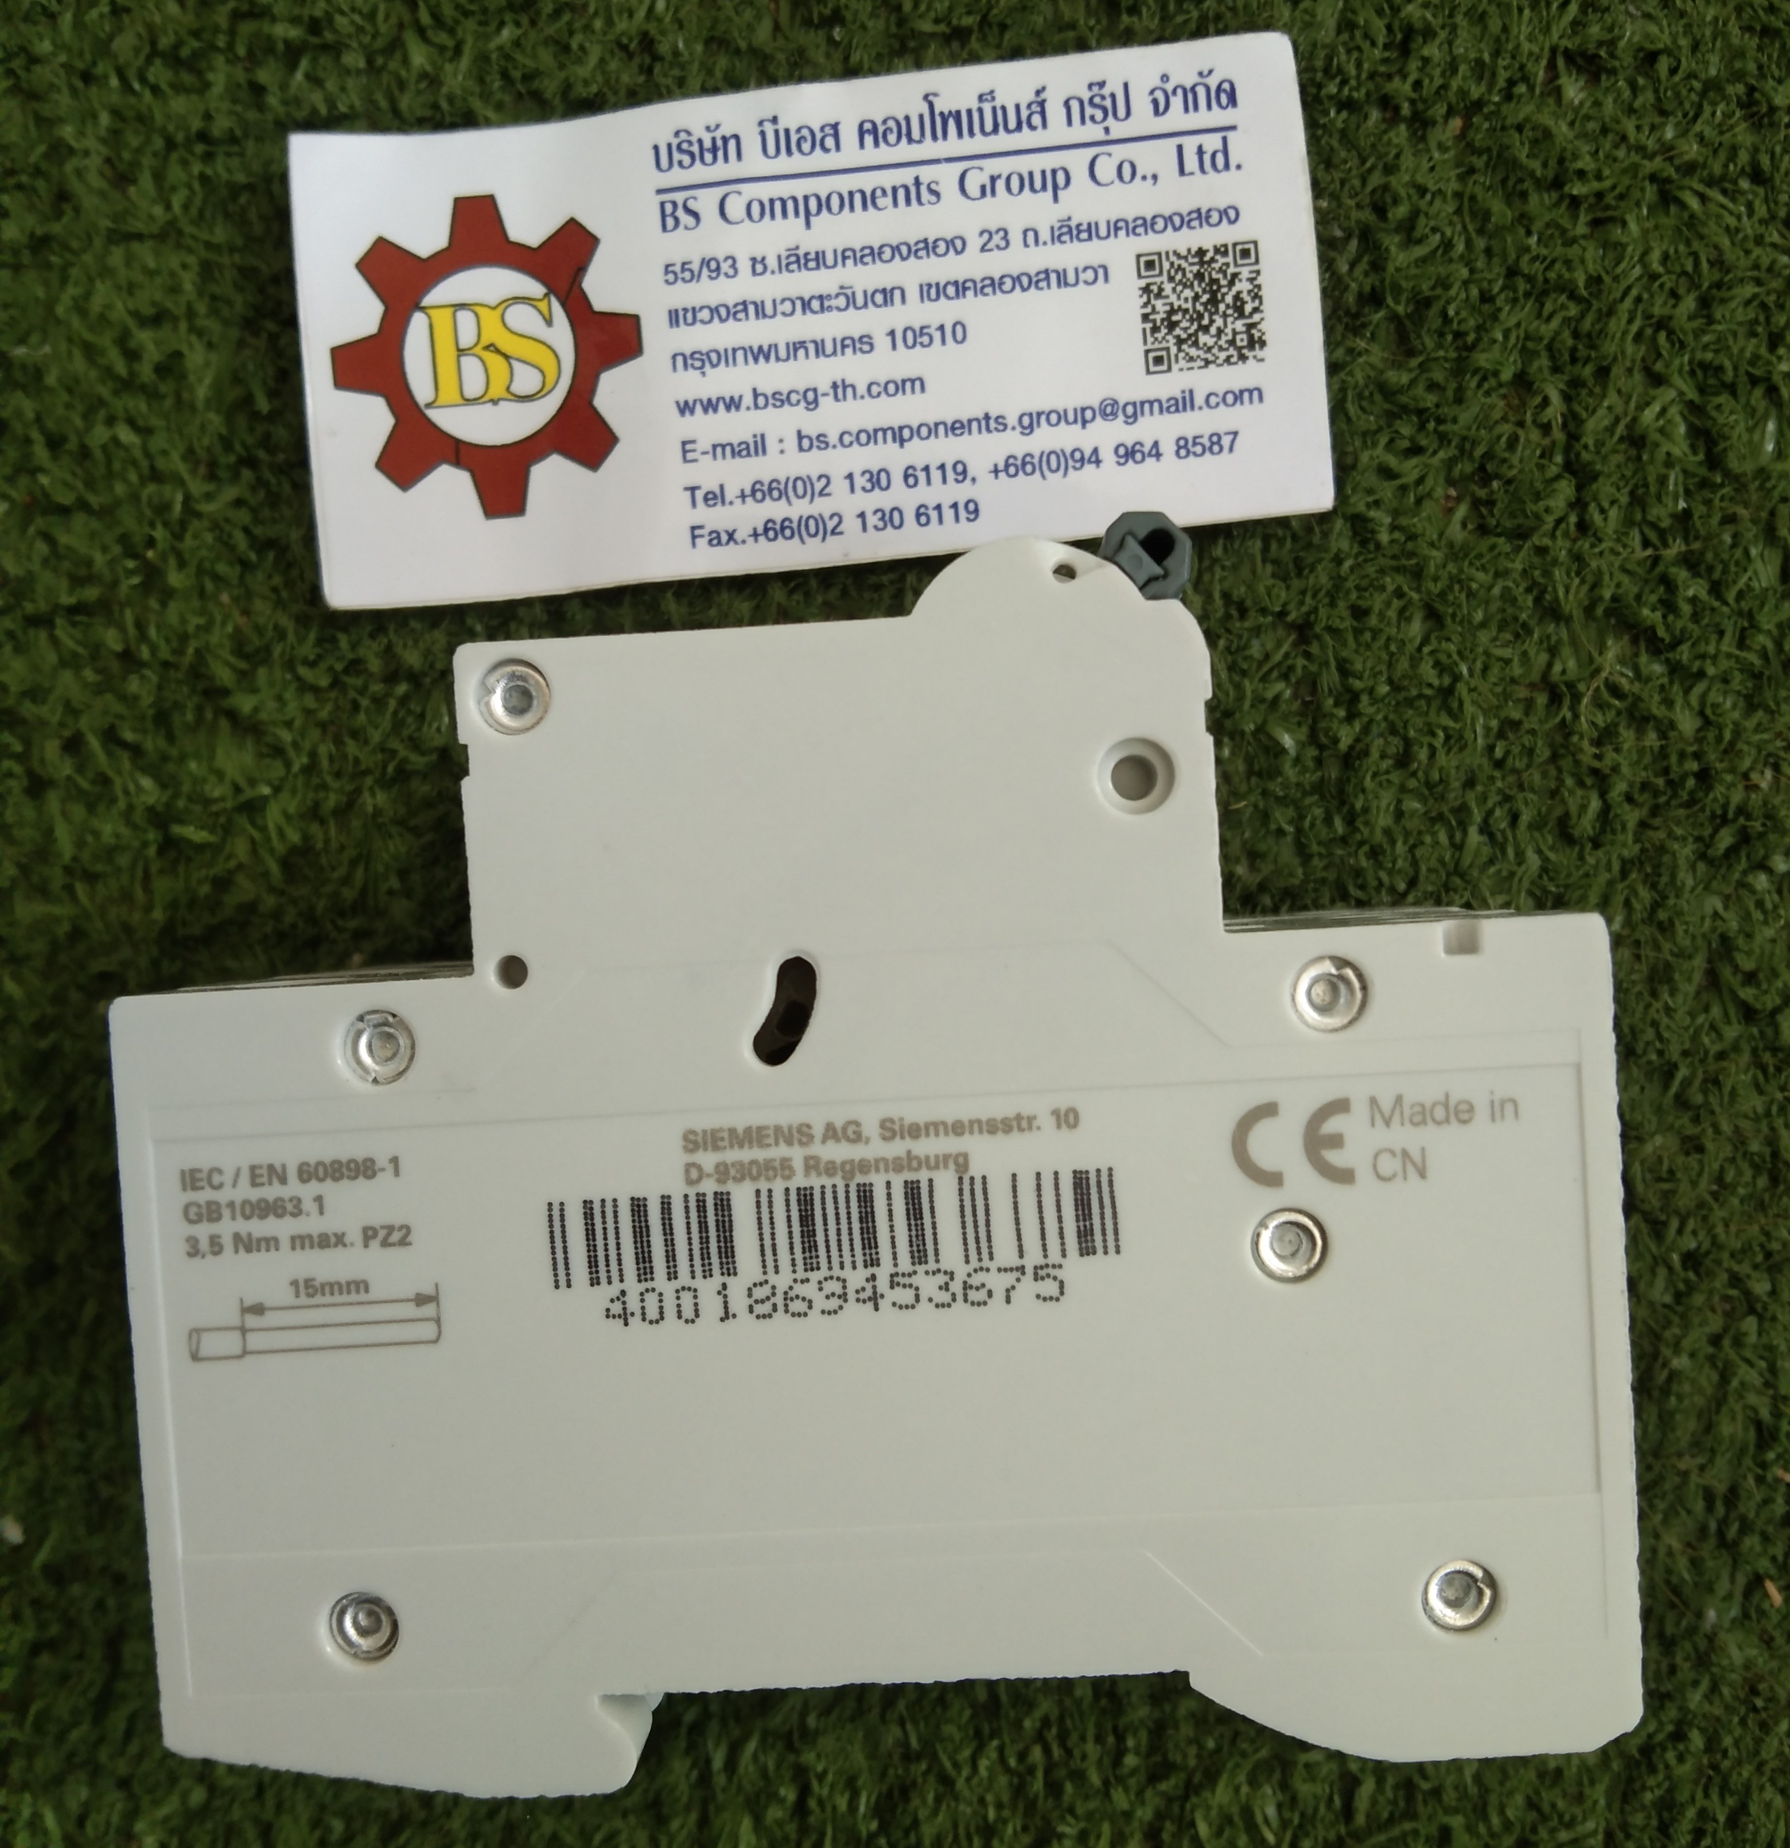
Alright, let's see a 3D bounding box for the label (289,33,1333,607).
[{"bbox_3d":[-0.006,-0.044,0.150,0.074,0.004,0.035,-5,90,0],"label":"label"}]

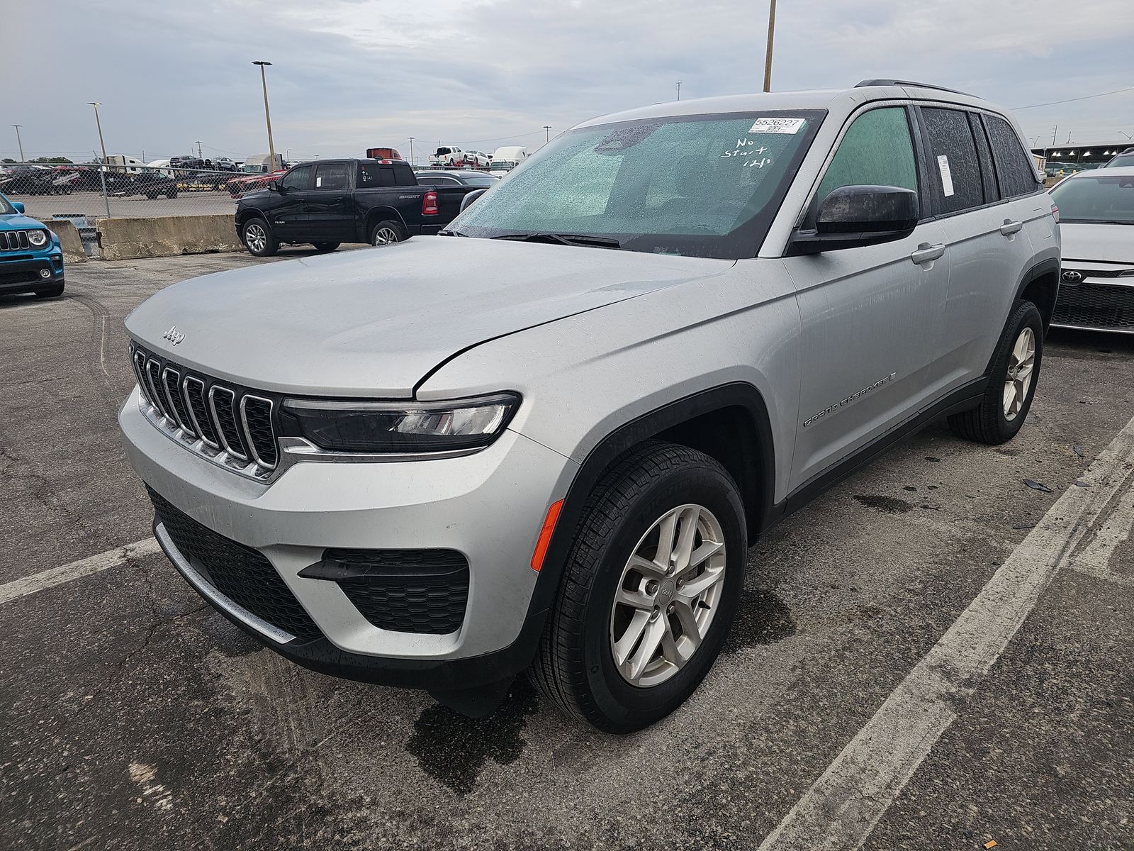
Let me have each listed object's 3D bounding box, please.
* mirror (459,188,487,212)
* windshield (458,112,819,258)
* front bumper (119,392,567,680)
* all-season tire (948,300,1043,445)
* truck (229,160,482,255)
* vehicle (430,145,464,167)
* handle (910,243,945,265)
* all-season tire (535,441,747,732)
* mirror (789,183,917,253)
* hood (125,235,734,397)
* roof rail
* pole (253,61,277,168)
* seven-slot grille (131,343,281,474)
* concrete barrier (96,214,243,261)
[{"bbox_3d":[-0.422,-1.006,3.592,0.200,0.210,0.275,-19,25,-42],"label":"mirror"},{"bbox_3d":[0.182,-0.923,2.875,1.520,0.170,0.890,16,56,43],"label":"windshield"},{"bbox_3d":[-0.840,0.190,2.143,1.950,0.660,0.540,16,25,42],"label":"front bumper"},{"bbox_3d":[2.291,-0.298,4.022,0.775,0.775,0.270,-19,25,-42],"label":"all-season tire"},{"bbox_3d":[-4.287,-4.424,15.324,5.920,1.970,2.100,10,21,29],"label":"truck"},{"bbox_3d":[-12.000,-27.600,77.000,1.950,1.880,5.600,4,25,17],"label":"vehicle"},{"bbox_3d":[1.318,-0.627,2.752,0.230,0.055,0.060,-19,25,-42],"label":"handle"},{"bbox_3d":[0.189,0.413,2.047,0.270,0.760,0.760,16,25,42],"label":"all-season tire"},{"bbox_3d":[0.893,-0.636,2.329,0.200,0.210,0.275,-19,25,-42],"label":"mirror"},{"bbox_3d":[-0.505,-0.416,2.309,1.500,0.280,1.410,16,25,42],"label":"hood"},{"bbox_3d":[1.663,-1.483,3.409,0.060,0.080,1.580,16,25,42],"label":"roof rail"},{"bbox_3d":[-27.217,-26.756,68.640,2.000,11.460,0.500,-7,19,-19],"label":"pole"},{"bbox_3d":[-0.969,-0.057,1.930,0.110,0.215,0.960,-19,25,-42],"label":"seven-slot grille"},{"bbox_3d":[-8.437,-4.212,16.688,0.580,0.810,3.400,16,25,42],"label":"concrete barrier"}]

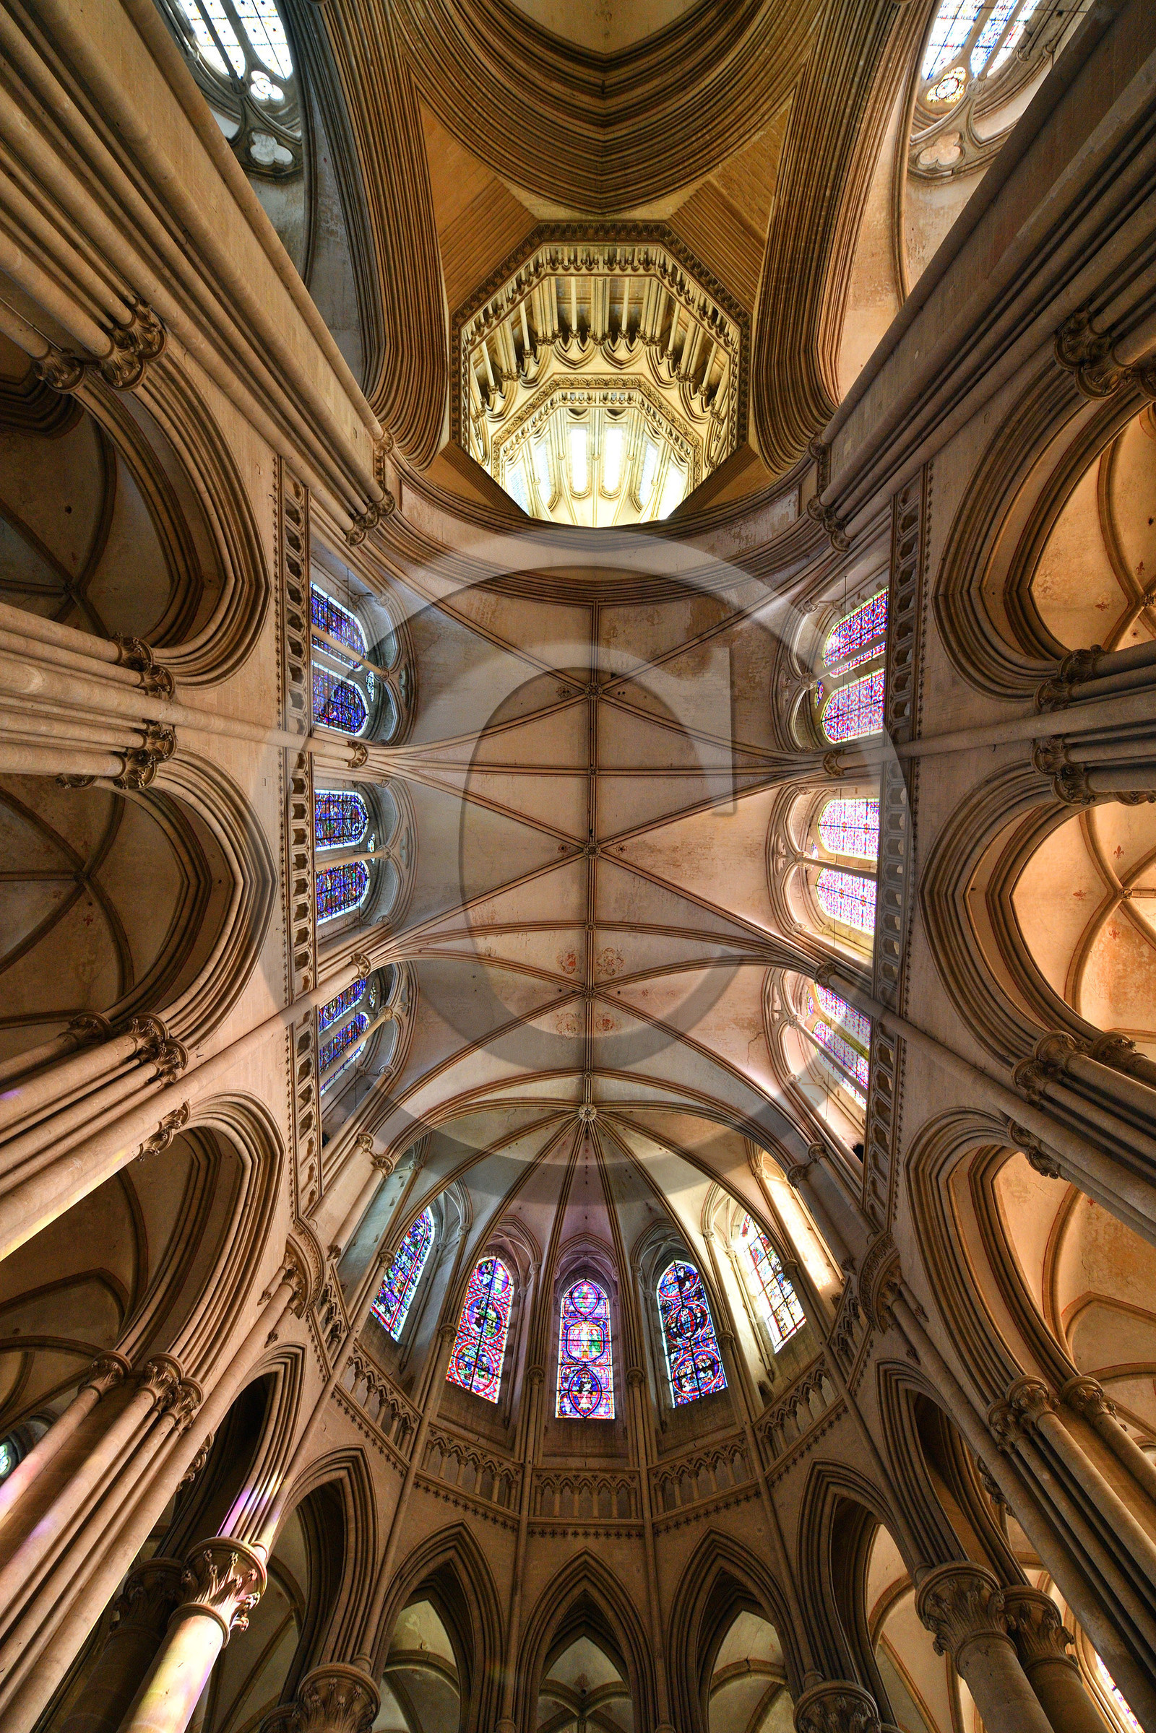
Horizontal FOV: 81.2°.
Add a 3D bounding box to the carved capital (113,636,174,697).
[{"bbox_3d":[-5.462,-2.419,8.318,0.460,0.460,0.888,-44,-87,4],"label":"carved capital"}]

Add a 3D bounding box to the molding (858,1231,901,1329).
[{"bbox_3d":[5.297,7.402,11.837,0.480,0.500,1.800,7,-85,0],"label":"molding"}]

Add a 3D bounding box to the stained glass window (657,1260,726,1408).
[{"bbox_3d":[2.941,12.313,18.220,1.380,4.680,0.200,-23,-86,3],"label":"stained glass window"}]

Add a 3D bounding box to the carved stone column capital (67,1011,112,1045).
[{"bbox_3d":[-6.287,2.167,8.481,0.550,0.430,0.550,0,-85,1],"label":"carved stone column capital"}]

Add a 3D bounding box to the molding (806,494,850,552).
[{"bbox_3d":[5.469,-7.396,14.355,0.480,0.520,1.330,-39,-87,4],"label":"molding"}]

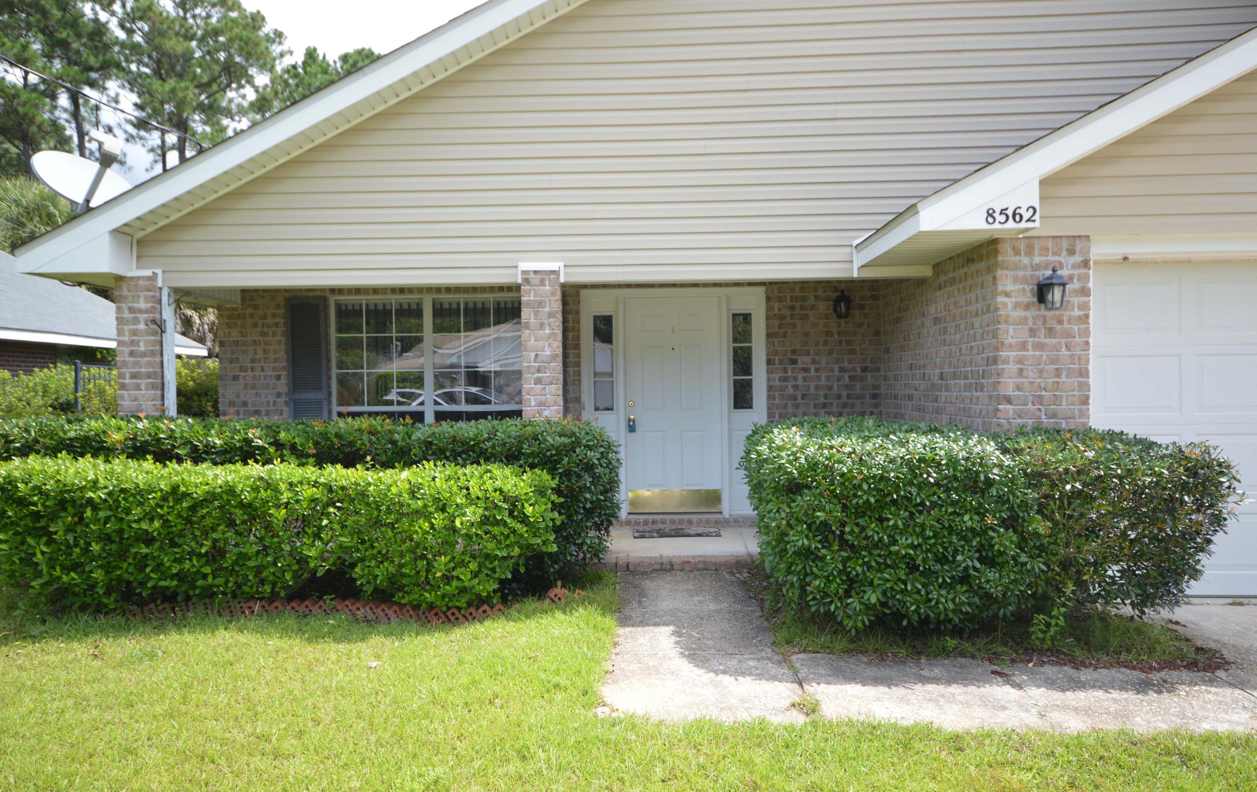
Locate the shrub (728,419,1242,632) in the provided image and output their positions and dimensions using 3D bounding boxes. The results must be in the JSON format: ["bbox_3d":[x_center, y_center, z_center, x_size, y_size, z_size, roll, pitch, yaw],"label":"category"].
[{"bbox_3d":[2.018,0.722,5.107,2.450,1.110,1.550,-1,1,2],"label":"shrub"}]

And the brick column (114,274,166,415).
[{"bbox_3d":[-3.730,0.171,6.561,0.320,2.210,0.310,-1,1,2],"label":"brick column"}]

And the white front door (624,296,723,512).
[{"bbox_3d":[0.423,0.082,7.821,0.914,2.020,0.060,-1,1,2],"label":"white front door"}]

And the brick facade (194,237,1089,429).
[{"bbox_3d":[-0.518,0.131,6.547,6.840,2.280,2.520,-1,1,2],"label":"brick facade"}]

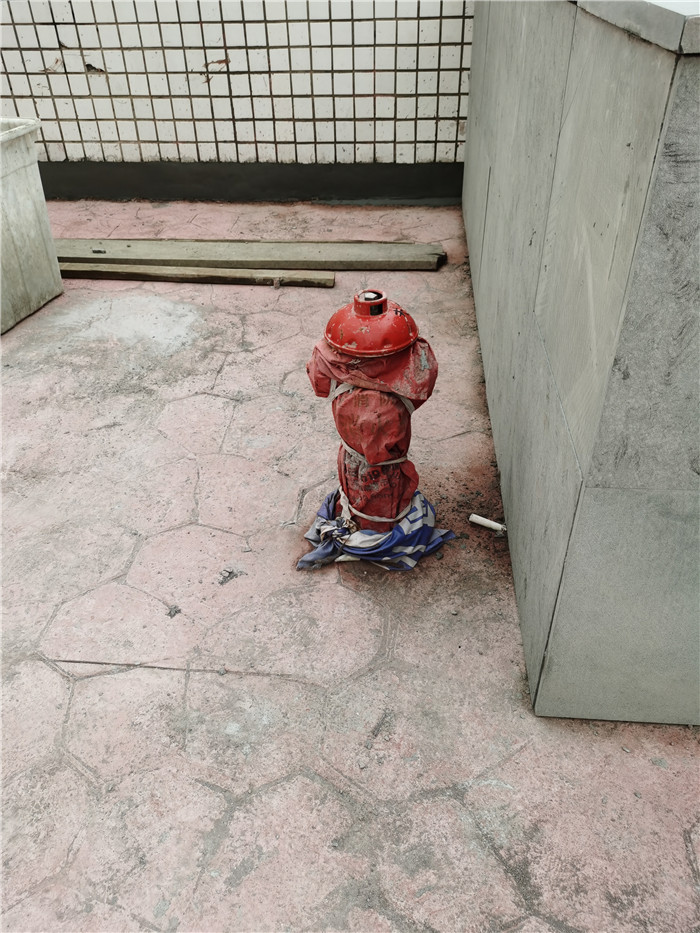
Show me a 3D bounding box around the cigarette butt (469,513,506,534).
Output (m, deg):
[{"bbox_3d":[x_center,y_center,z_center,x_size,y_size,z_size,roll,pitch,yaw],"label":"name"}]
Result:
[{"bbox_3d":[0.360,0.148,1.898,0.097,0.018,0.018,19,41,25],"label":"cigarette butt"}]

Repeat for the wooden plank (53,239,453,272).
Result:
[{"bbox_3d":[-0.626,-1.015,3.491,2.150,0.050,0.225,3,37,6],"label":"wooden plank"}]

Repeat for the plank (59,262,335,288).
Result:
[{"bbox_3d":[-0.835,-0.875,3.317,1.550,0.040,0.095,4,37,7],"label":"plank"}]

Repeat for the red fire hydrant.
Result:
[{"bbox_3d":[0.062,-0.075,1.662,0.360,0.670,0.280,1,36,3],"label":"red fire hydrant"}]

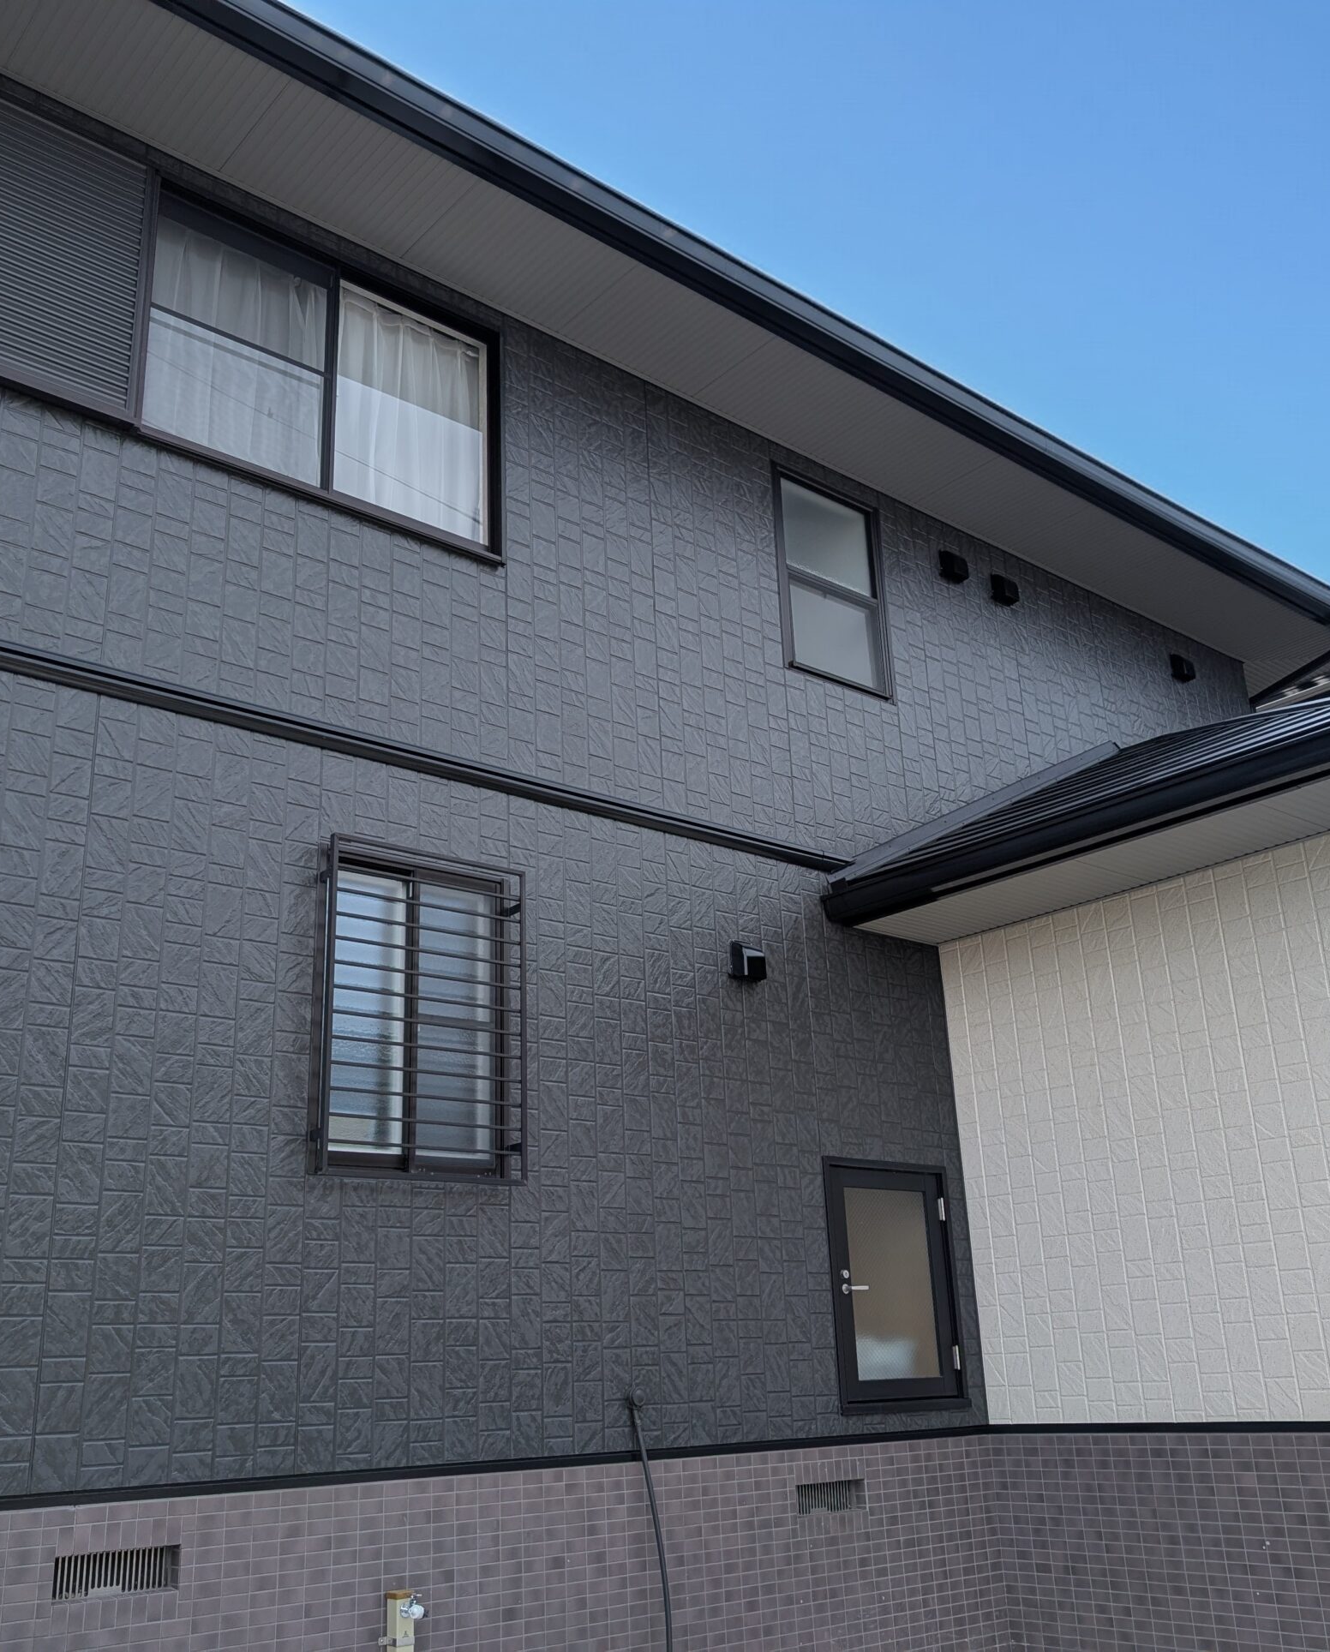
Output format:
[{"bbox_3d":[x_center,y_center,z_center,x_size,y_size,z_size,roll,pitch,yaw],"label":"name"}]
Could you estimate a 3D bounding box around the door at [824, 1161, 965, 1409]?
[{"bbox_3d":[1.114,2.222,7.398,0.865,1.130,0.080,14,-25,-38],"label":"door"}]

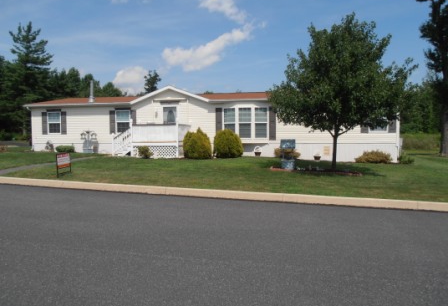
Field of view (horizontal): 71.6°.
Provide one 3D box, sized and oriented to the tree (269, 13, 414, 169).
[{"bbox_3d":[5.251,-2.771,13.926,6.300,7.000,6.000,0,2,11],"label":"tree"}]

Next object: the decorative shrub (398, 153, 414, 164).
[{"bbox_3d":[9.368,0.289,15.915,0.770,0.530,0.750,0,2,11],"label":"decorative shrub"}]

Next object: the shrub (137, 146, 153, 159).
[{"bbox_3d":[-4.006,-0.020,15.856,0.750,0.670,0.720,0,2,11],"label":"shrub"}]

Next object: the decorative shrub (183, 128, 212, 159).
[{"bbox_3d":[-1.442,-0.509,16.892,1.520,1.700,1.500,0,2,0],"label":"decorative shrub"}]

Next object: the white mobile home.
[{"bbox_3d":[-1.107,-1.900,21.734,22.240,4.450,9.400,0,2,11],"label":"white mobile home"}]

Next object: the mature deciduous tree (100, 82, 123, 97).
[{"bbox_3d":[-15.212,-4.815,41.878,4.500,9.500,4.500,0,2,11],"label":"mature deciduous tree"}]

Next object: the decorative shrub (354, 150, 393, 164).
[{"bbox_3d":[7.567,0.202,15.712,1.750,0.660,1.200,0,2,11],"label":"decorative shrub"}]

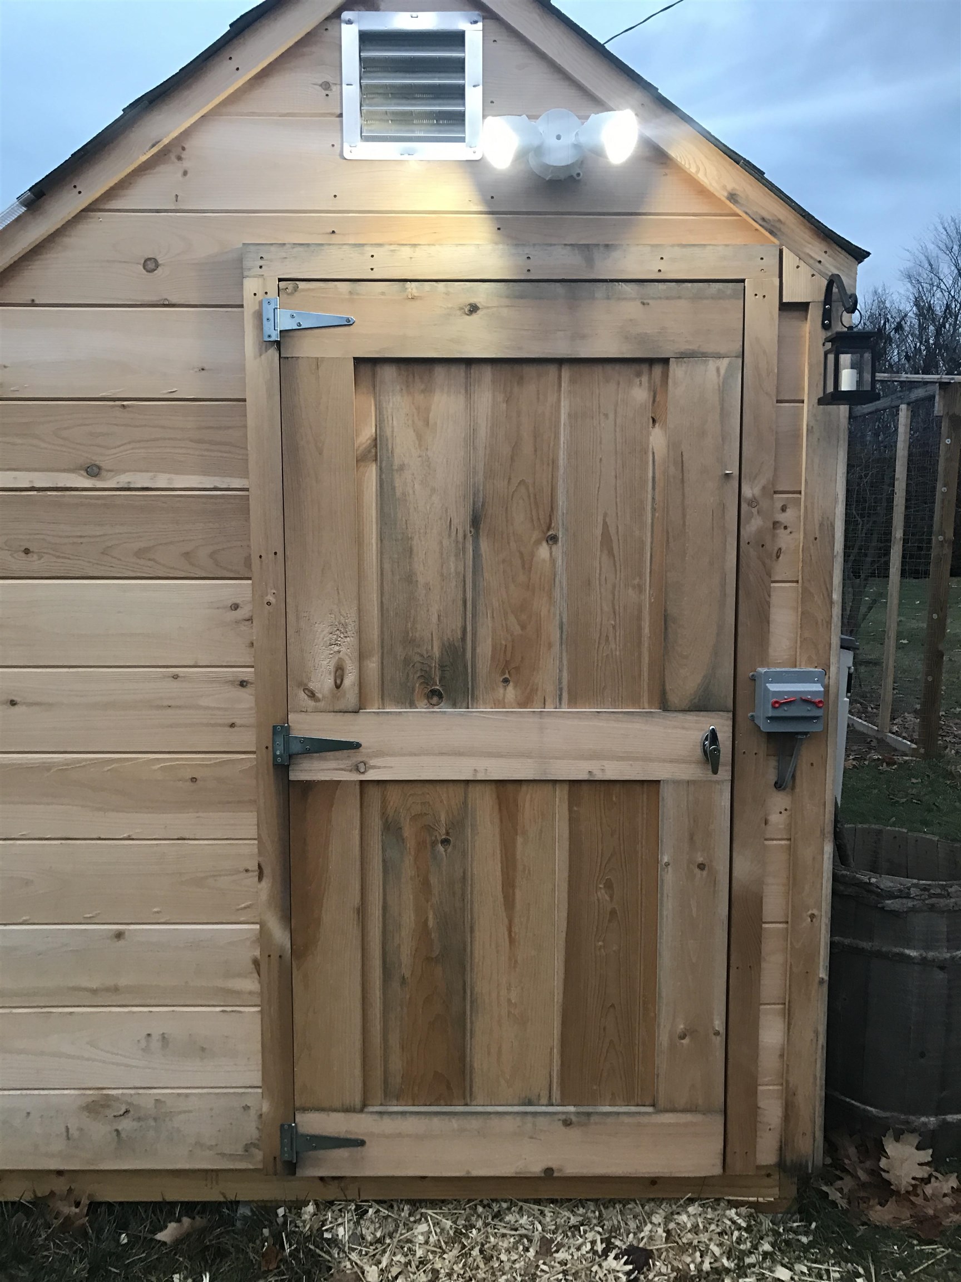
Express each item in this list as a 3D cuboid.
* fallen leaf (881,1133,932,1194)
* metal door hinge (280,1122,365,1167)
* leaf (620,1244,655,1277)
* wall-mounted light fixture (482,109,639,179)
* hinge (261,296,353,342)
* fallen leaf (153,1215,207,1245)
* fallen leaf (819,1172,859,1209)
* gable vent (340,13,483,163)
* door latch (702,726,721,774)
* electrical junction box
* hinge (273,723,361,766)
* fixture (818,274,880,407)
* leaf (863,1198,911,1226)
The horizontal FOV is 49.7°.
[{"bbox_3d":[0.936,1.146,2.280,0.117,0.128,0.030,3,-19,23],"label":"fallen leaf"},{"bbox_3d":[-0.320,1.019,2.102,0.175,0.079,0.016,0,5,0],"label":"metal door hinge"},{"bbox_3d":[0.292,1.156,1.935,0.060,0.025,0.065,0,5,0],"label":"leaf"},{"bbox_3d":[0.144,-0.919,1.917,0.280,0.136,0.160,0,6,-1],"label":"wall-mounted light fixture"},{"bbox_3d":[-0.324,-0.606,1.956,0.176,0.079,0.016,0,5,0],"label":"hinge"},{"bbox_3d":[-0.581,1.144,2.010,0.095,0.024,0.045,2,5,18],"label":"fallen leaf"},{"bbox_3d":[0.741,1.137,2.146,0.070,0.030,0.065,0,5,0],"label":"fallen leaf"},{"bbox_3d":[-0.128,-1.038,1.943,0.263,0.263,0.035,0,5,0],"label":"gable vent"},{"bbox_3d":[0.464,0.216,2.078,0.033,0.097,0.045,0,6,-1],"label":"door latch"},{"bbox_3d":[0.589,0.115,1.990,0.128,0.118,0.076,0,5,0],"label":"electrical junction box"},{"bbox_3d":[-0.328,0.211,2.085,0.178,0.082,0.012,0,6,-1],"label":"hinge"},{"bbox_3d":[0.674,-0.562,1.935,0.090,0.246,0.175,0,6,-1],"label":"fixture"},{"bbox_3d":[0.854,1.196,2.170,0.100,0.022,0.065,2,24,23],"label":"leaf"}]

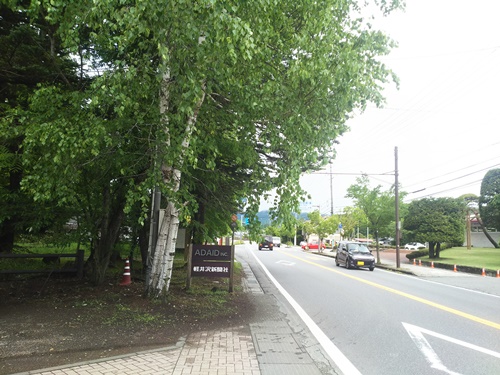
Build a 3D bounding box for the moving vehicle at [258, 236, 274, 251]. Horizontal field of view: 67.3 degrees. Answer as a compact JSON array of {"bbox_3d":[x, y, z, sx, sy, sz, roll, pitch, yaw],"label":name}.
[{"bbox_3d":[2.087,7.161,47.500,1.680,1.760,3.900,2,-8,-3],"label":"moving vehicle"}]

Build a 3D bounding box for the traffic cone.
[{"bbox_3d":[-3.415,2.297,10.300,0.370,0.730,0.370,2,-8,0],"label":"traffic cone"}]

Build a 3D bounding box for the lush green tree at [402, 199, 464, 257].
[{"bbox_3d":[13.132,2.869,26.800,4.500,4.350,4.300,2,-8,0],"label":"lush green tree"}]

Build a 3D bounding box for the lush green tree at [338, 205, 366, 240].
[{"bbox_3d":[8.820,3.873,32.000,2.500,4.300,2.500,2,-8,0],"label":"lush green tree"}]

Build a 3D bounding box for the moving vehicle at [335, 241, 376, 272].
[{"bbox_3d":[6.258,4.000,22.400,1.480,1.620,3.400,2,-8,-1],"label":"moving vehicle"}]

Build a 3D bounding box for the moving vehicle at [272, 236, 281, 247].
[{"bbox_3d":[4.943,10.006,69.000,1.620,1.900,3.900,2,-8,-3],"label":"moving vehicle"}]

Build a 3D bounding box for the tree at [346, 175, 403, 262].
[{"bbox_3d":[8.523,2.085,25.300,4.000,6.000,3.900,2,-8,0],"label":"tree"}]

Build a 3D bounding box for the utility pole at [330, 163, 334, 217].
[{"bbox_3d":[10.959,2.505,50.000,0.320,12.000,0.320,2,-8,0],"label":"utility pole"}]

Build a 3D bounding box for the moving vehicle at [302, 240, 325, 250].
[{"bbox_3d":[9.574,8.599,56.000,3.750,1.500,1.660,2,-8,-3],"label":"moving vehicle"}]

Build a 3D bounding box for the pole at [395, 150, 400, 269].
[{"bbox_3d":[8.744,1.045,22.200,0.240,7.300,0.240,2,-8,0],"label":"pole"}]

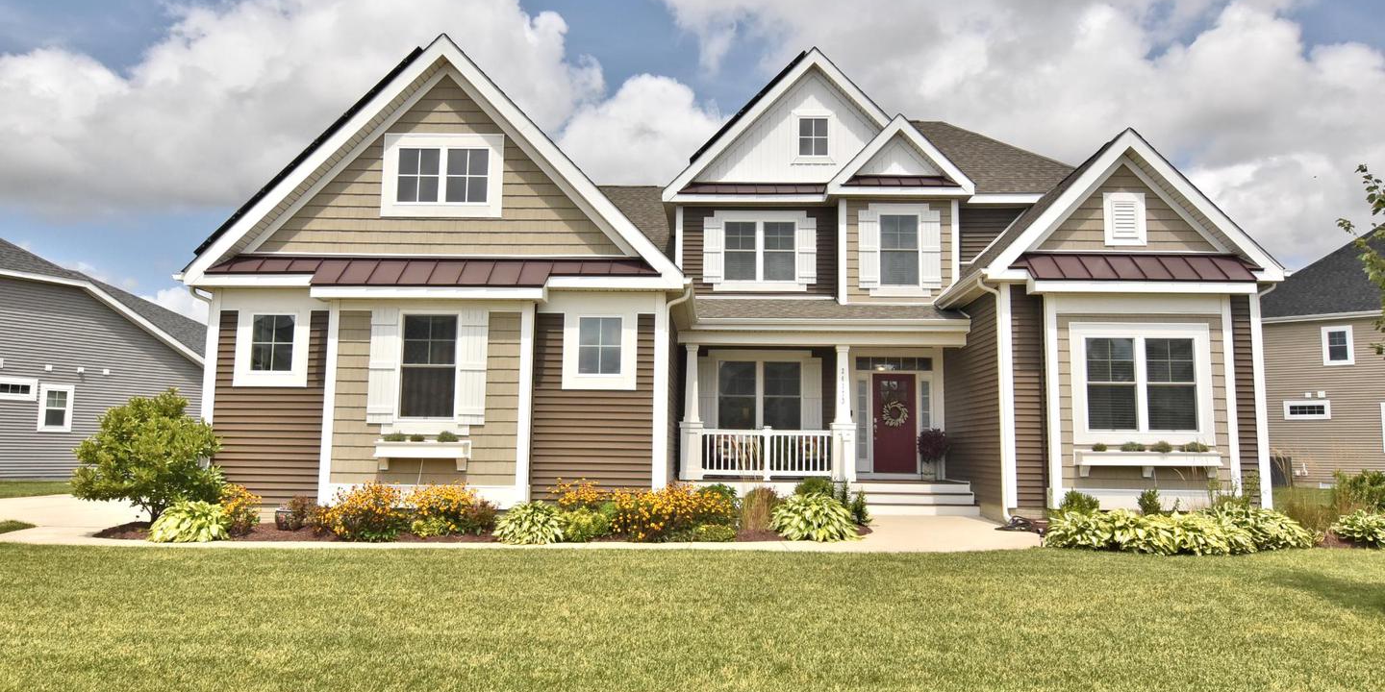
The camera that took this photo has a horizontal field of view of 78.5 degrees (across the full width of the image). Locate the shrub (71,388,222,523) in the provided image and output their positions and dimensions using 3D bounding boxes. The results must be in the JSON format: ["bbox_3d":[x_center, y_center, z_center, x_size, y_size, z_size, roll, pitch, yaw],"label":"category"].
[{"bbox_3d":[-7.546,1.518,11.754,1.800,1.852,1.780,1,-7,2],"label":"shrub"}]

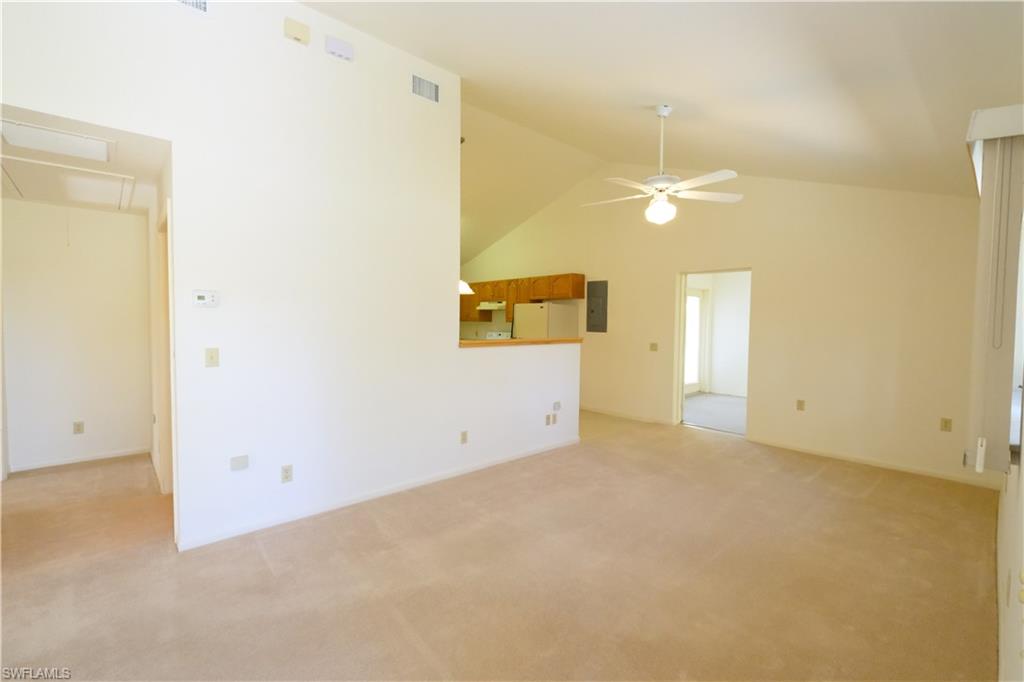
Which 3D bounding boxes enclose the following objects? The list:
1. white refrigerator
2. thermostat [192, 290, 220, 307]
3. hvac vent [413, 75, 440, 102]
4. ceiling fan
[{"bbox_3d":[0.552,0.254,6.966,0.765,1.700,0.715,-1,3,-42],"label":"white refrigerator"},{"bbox_3d":[-1.827,-0.253,2.545,0.122,0.083,0.028,-1,3,-42],"label":"thermostat"},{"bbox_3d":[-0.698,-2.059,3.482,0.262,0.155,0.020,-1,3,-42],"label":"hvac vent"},{"bbox_3d":[1.168,-1.364,3.305,1.290,0.922,1.270,1,2,14],"label":"ceiling fan"}]

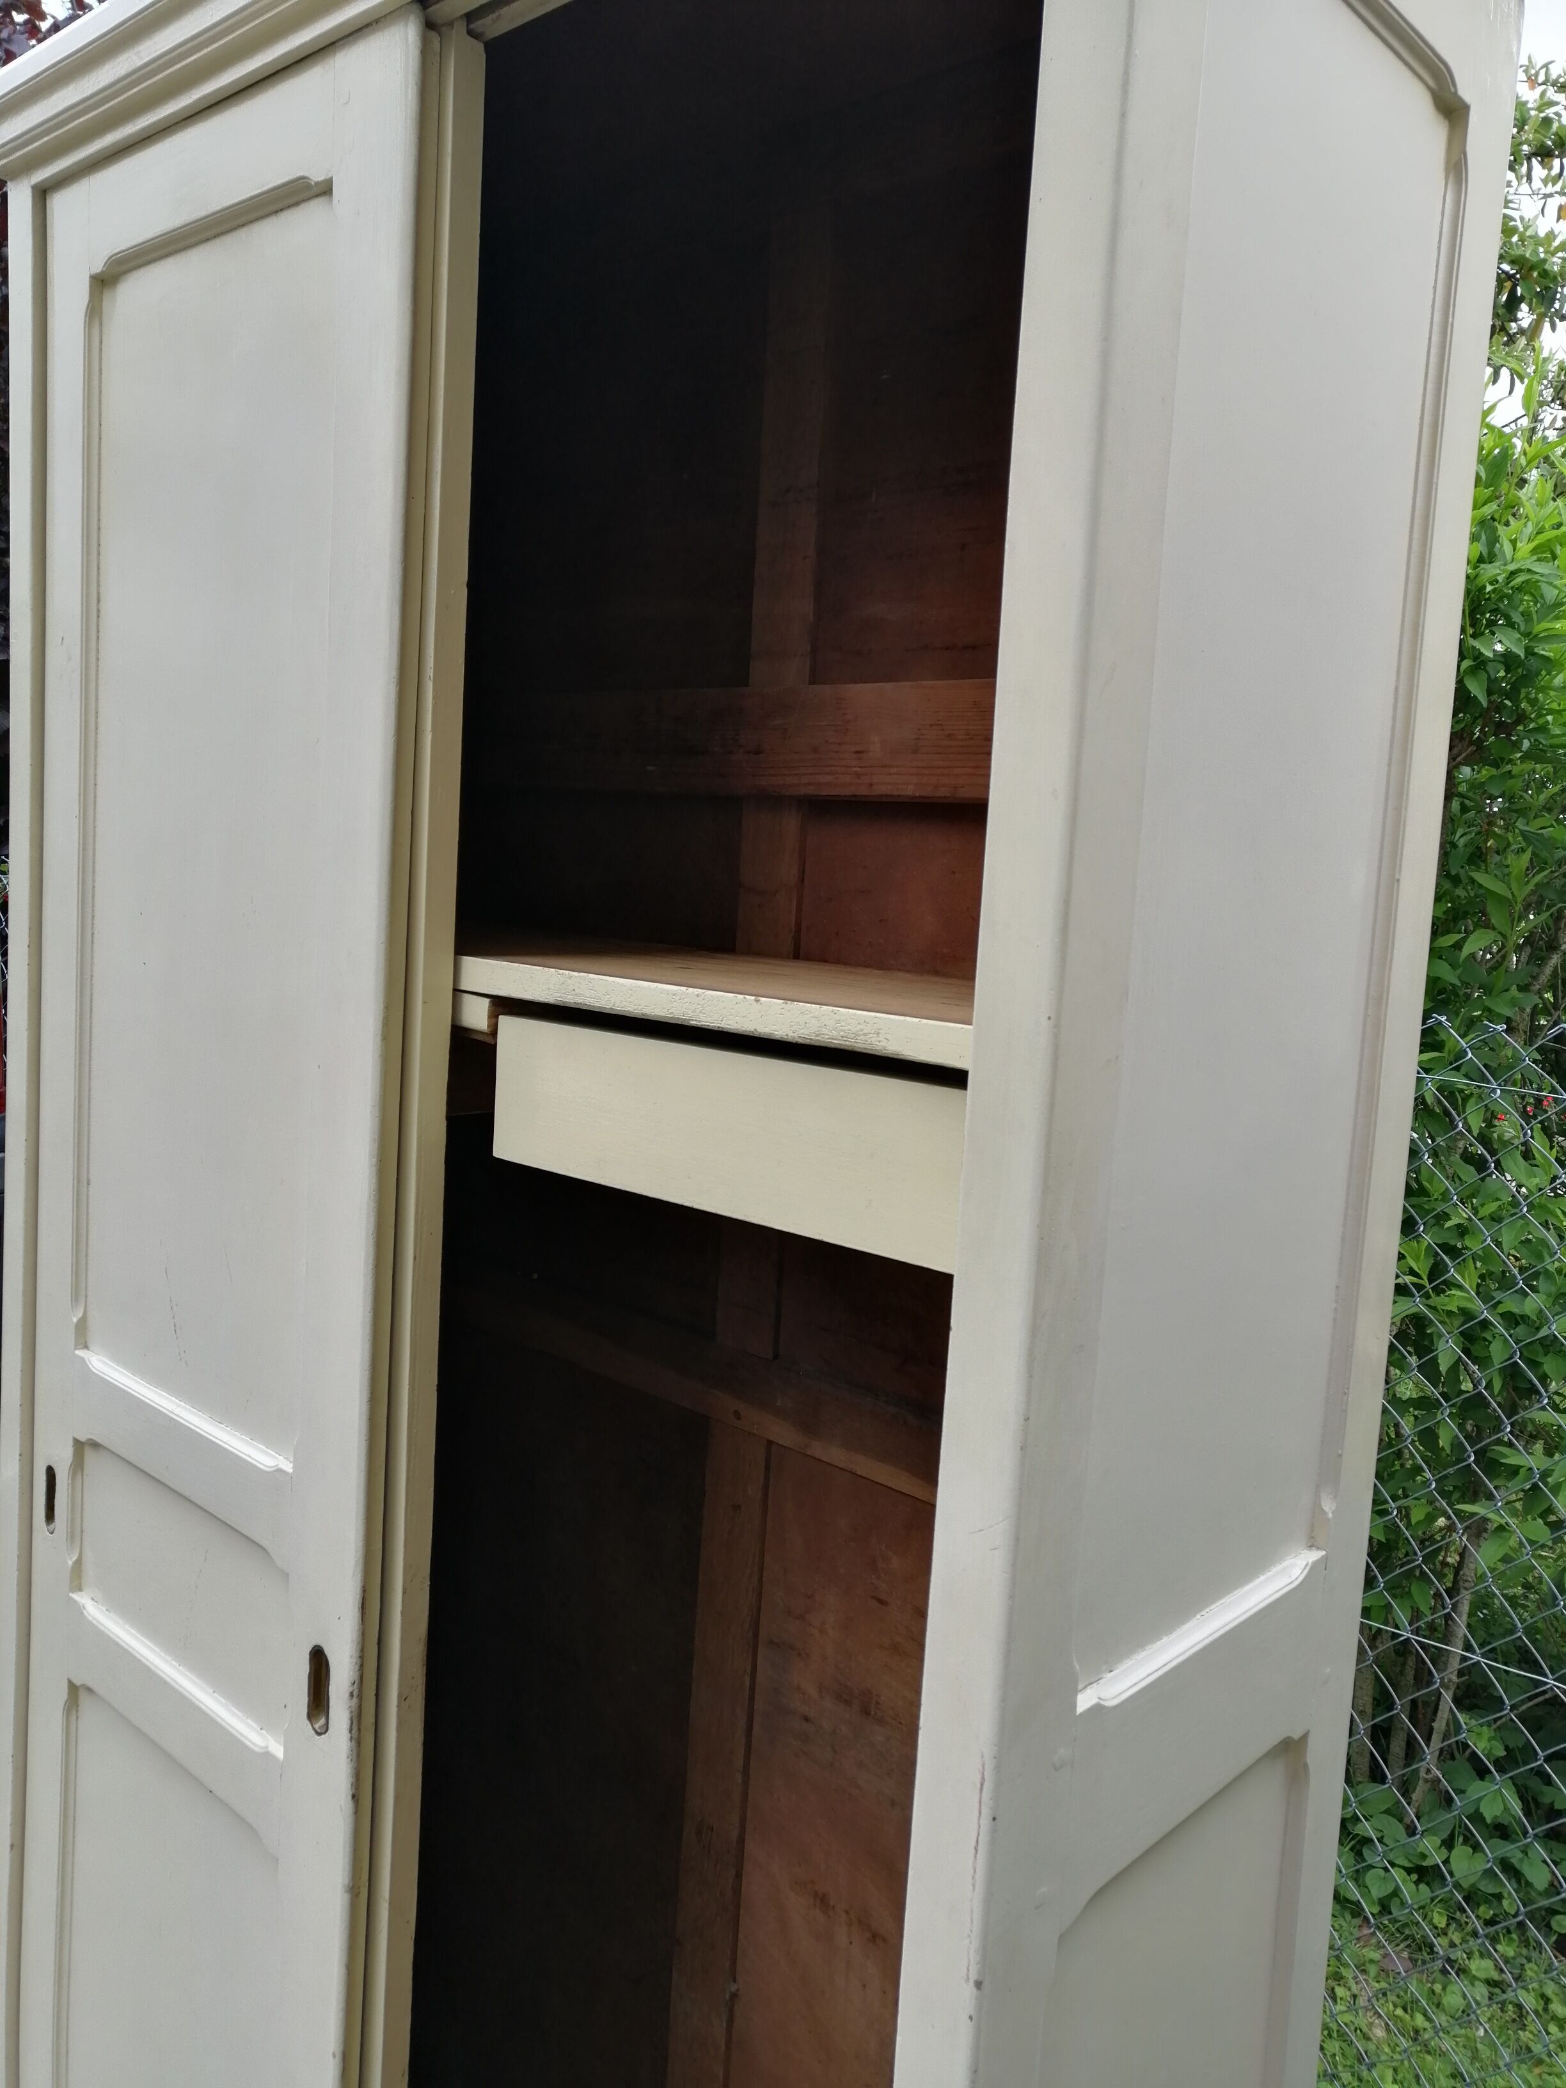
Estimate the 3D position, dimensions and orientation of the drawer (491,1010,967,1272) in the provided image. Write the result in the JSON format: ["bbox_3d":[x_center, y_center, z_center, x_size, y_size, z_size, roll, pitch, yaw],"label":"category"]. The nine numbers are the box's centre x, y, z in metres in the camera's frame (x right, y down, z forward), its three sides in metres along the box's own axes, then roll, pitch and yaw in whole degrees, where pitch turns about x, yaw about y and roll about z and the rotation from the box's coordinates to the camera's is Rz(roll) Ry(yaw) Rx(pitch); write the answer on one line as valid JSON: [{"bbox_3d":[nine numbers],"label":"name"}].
[{"bbox_3d":[0.062,0.048,1.136,0.426,0.103,0.323,9,8,41],"label":"drawer"}]

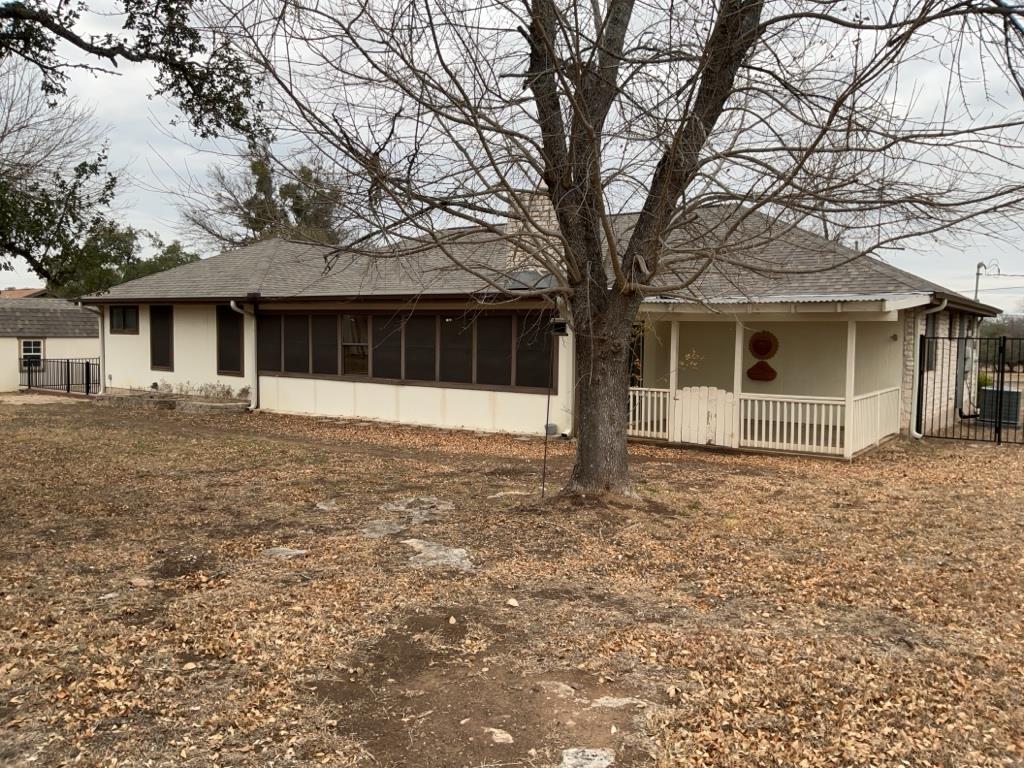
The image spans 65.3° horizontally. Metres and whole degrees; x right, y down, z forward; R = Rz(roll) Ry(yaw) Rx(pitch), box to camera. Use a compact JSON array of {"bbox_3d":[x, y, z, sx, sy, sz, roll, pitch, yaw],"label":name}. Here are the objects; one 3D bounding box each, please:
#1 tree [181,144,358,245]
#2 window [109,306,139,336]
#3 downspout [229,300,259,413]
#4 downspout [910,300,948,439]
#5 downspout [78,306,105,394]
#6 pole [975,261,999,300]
[{"bbox_3d":[-12.456,-6.482,40.370,8.400,11.050,8.200,3,5,35],"label":"tree"},{"bbox_3d":[-10.604,-1.753,21.853,1.457,0.814,0.100,3,5,34],"label":"window"},{"bbox_3d":[-6.089,-0.644,18.149,0.100,2.480,0.620,3,5,35],"label":"downspout"},{"bbox_3d":[7.464,-0.252,14.239,0.520,2.480,0.100,3,5,35],"label":"downspout"},{"bbox_3d":[-11.564,-0.983,21.995,0.100,2.460,0.620,3,5,35],"label":"downspout"},{"bbox_3d":[12.774,-2.780,21.456,0.650,1.080,0.150,3,5,35],"label":"pole"}]

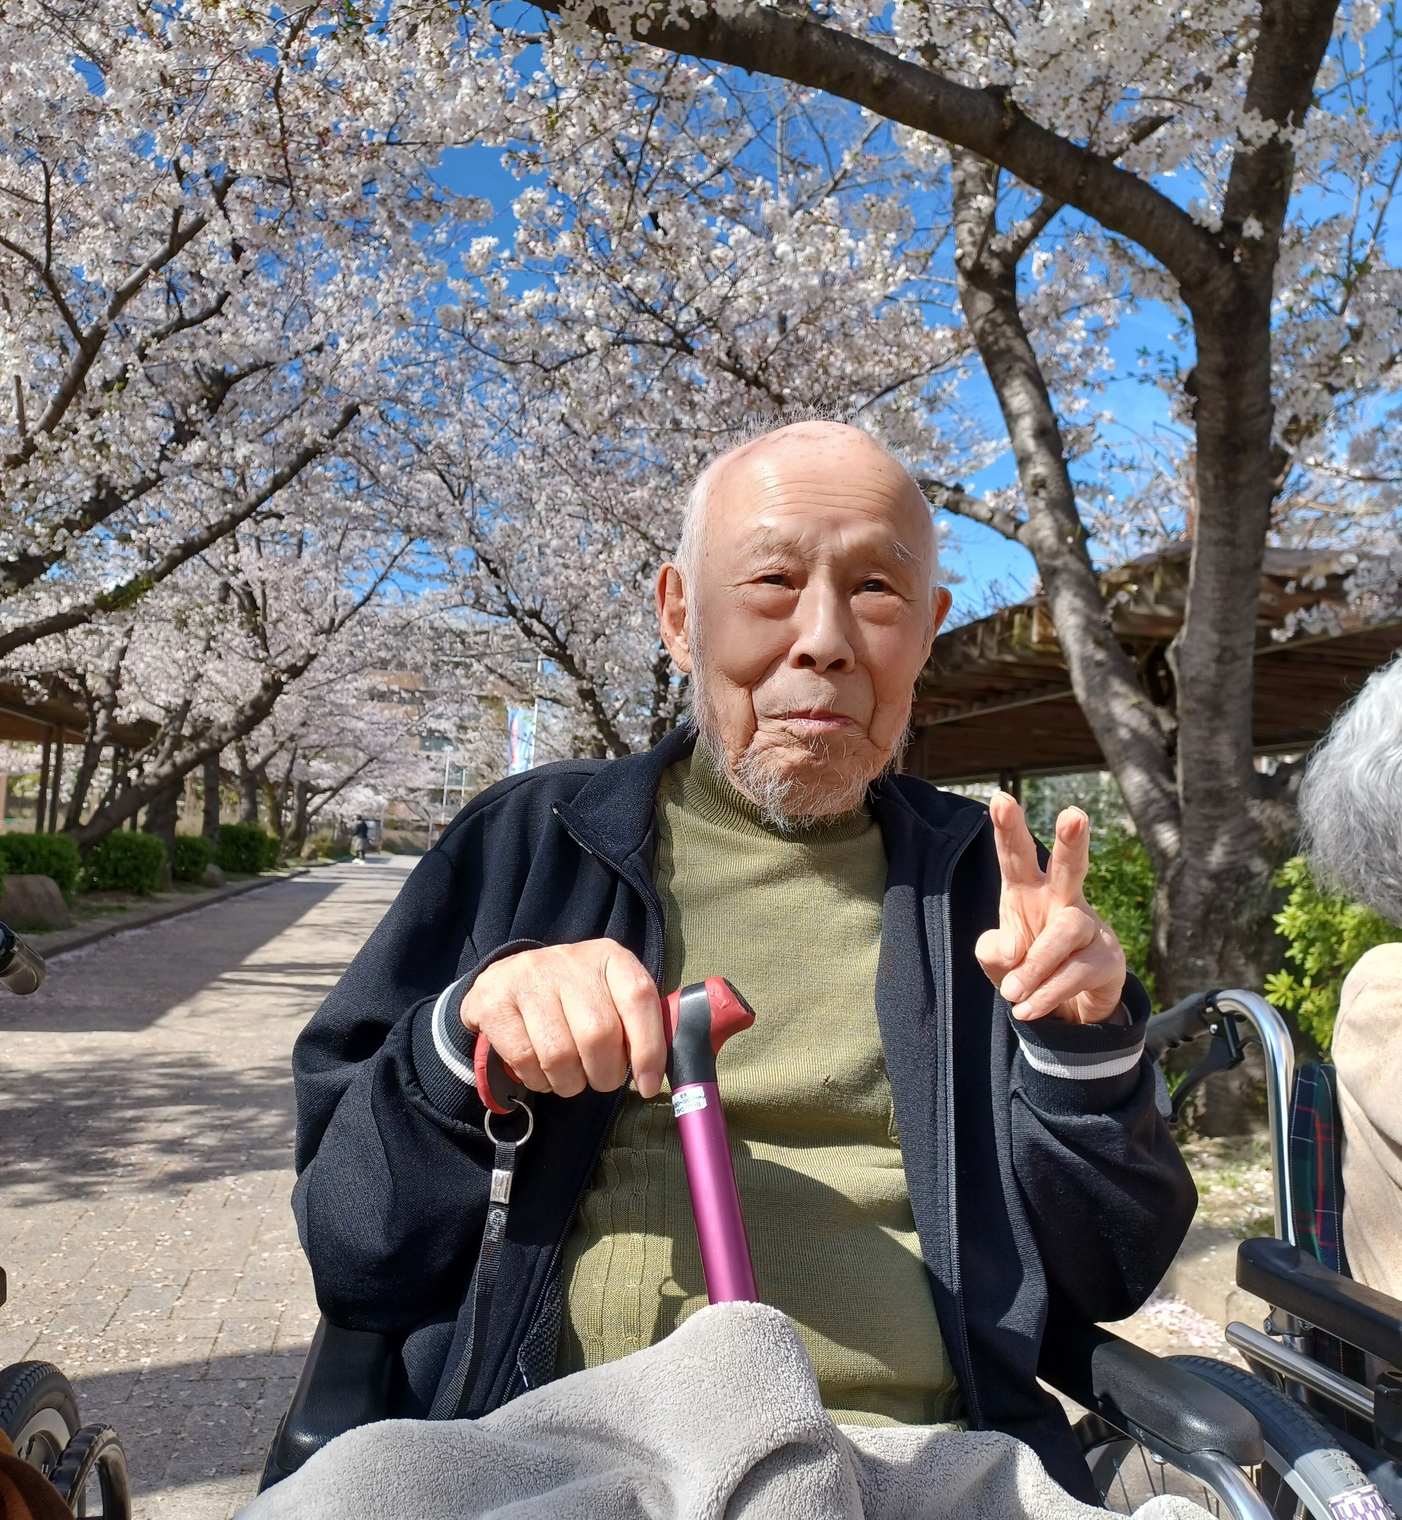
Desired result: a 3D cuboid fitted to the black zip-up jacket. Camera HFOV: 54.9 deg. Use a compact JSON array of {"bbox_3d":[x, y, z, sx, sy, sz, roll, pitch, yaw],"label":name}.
[{"bbox_3d":[0.022,0.222,0.840,0.560,0.540,0.360,3,-4,-9],"label":"black zip-up jacket"}]

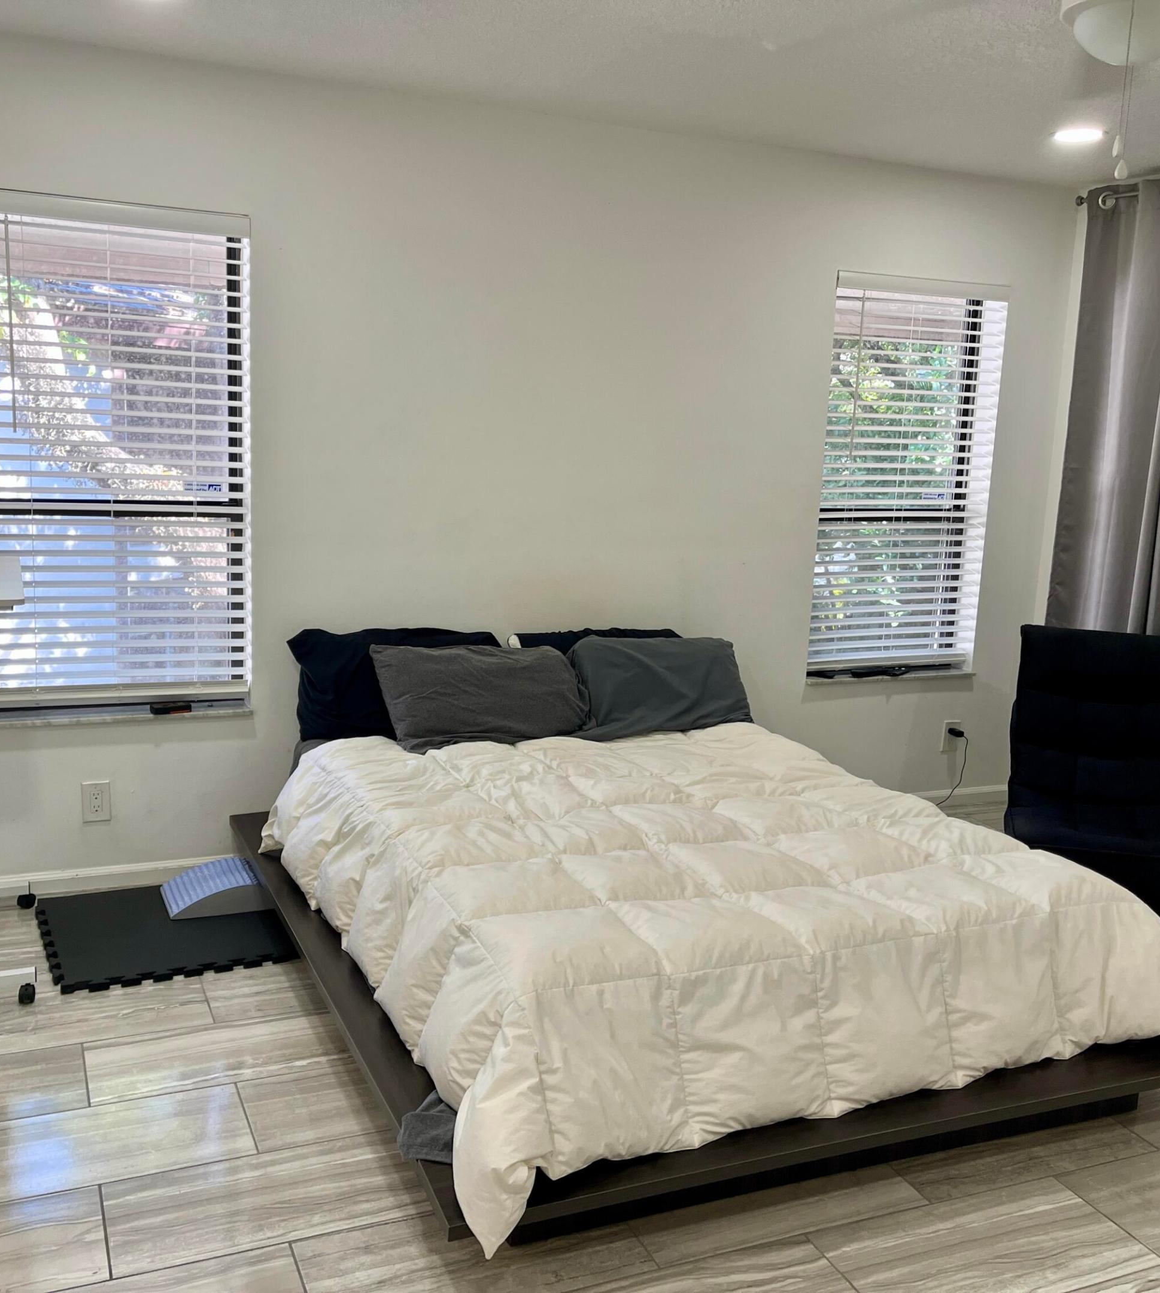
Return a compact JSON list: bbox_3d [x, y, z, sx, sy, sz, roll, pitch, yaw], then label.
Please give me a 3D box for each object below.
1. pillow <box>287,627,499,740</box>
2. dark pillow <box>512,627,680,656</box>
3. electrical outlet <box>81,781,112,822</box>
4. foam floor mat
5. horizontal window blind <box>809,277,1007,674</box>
[{"bbox_3d":[-0.569,0.120,4.129,0.700,0.364,0.175,-2,11,-23],"label":"pillow"},{"bbox_3d":[0.072,0.110,4.422,0.671,0.340,0.175,-2,11,-23],"label":"dark pillow"},{"bbox_3d":[-1.464,0.469,3.922,0.080,0.127,0.010,-2,11,-23],"label":"electrical outlet"},{"bbox_3d":[-1.177,0.805,3.681,0.646,0.018,0.632,-2,11,-23],"label":"foam floor mat"},{"bbox_3d":[1.234,-0.633,4.923,0.779,1.469,0.063,-2,11,-23],"label":"horizontal window blind"}]

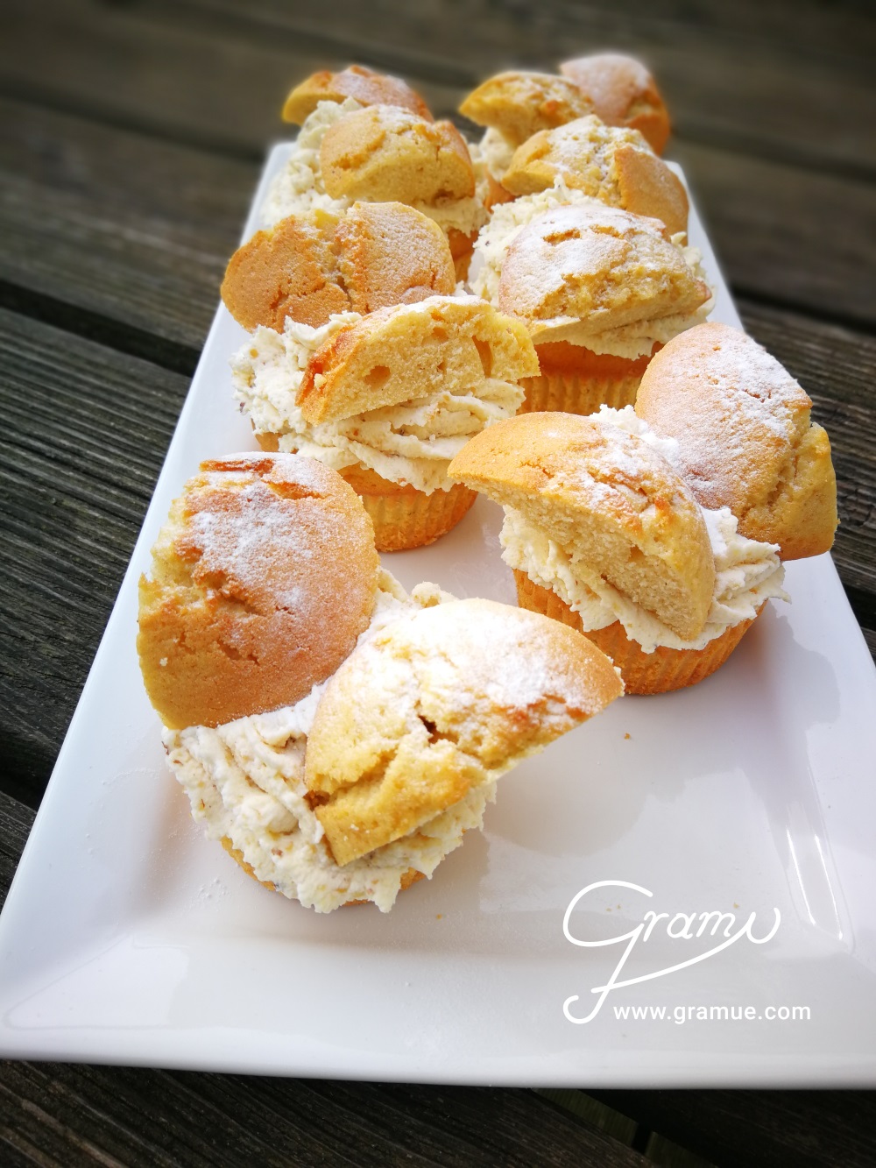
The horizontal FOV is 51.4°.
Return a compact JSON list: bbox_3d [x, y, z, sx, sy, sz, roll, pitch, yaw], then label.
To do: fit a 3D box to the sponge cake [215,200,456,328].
[{"bbox_3d":[-0.030,-0.098,0.285,0.071,0.039,0.043,2,47,0],"label":"sponge cake"}]

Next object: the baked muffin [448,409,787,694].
[{"bbox_3d":[0.048,-0.012,0.245,0.087,0.070,0.076,2,47,0],"label":"baked muffin"}]

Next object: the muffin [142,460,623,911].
[{"bbox_3d":[-0.012,0.025,0.203,0.100,0.080,0.086,2,47,0],"label":"muffin"}]

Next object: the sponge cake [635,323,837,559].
[{"bbox_3d":[0.076,-0.038,0.242,0.060,0.047,0.052,2,47,0],"label":"sponge cake"}]

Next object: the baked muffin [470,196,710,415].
[{"bbox_3d":[0.057,-0.105,0.331,0.087,0.071,0.079,2,47,0],"label":"baked muffin"}]

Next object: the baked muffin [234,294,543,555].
[{"bbox_3d":[-0.015,-0.054,0.279,0.088,0.074,0.075,2,47,0],"label":"baked muffin"}]

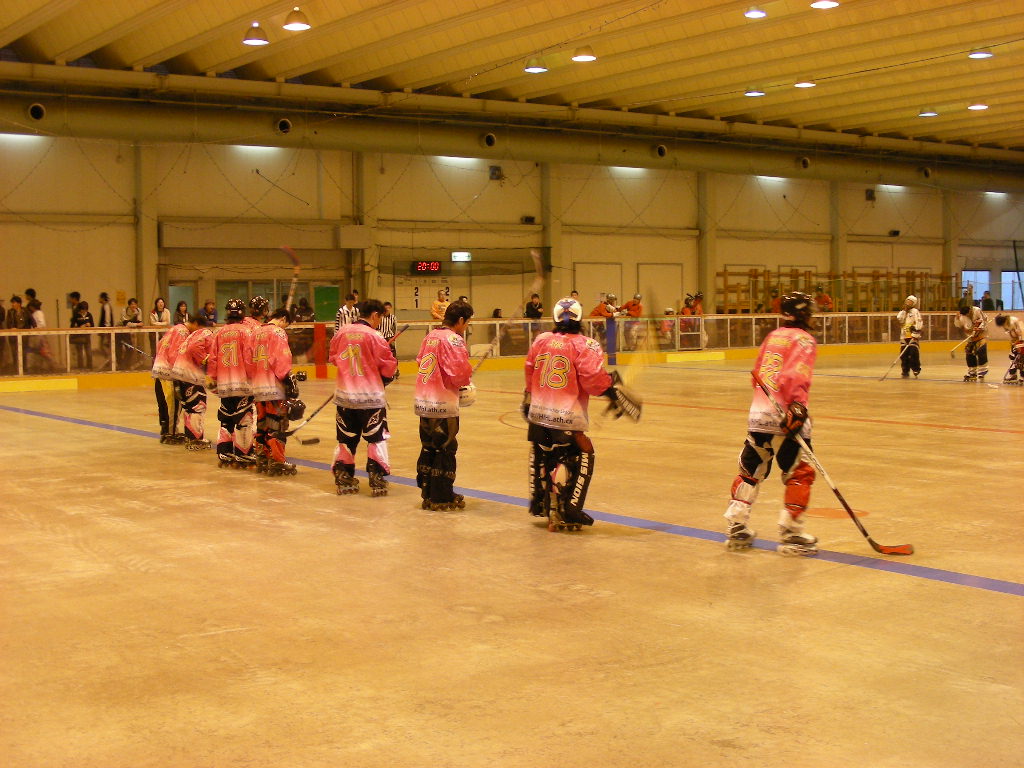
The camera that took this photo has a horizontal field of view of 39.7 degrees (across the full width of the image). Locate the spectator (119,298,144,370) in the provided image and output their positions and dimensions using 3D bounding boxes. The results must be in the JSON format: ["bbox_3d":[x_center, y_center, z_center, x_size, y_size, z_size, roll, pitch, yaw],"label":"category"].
[{"bbox_3d":[-8.353,-1.111,31.250,0.520,1.520,0.480,-3,4,-35],"label":"spectator"}]

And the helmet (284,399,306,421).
[{"bbox_3d":[-2.249,0.265,14.750,0.260,0.230,0.210,-3,4,-30],"label":"helmet"}]

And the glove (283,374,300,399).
[{"bbox_3d":[-2.267,0.026,14.600,0.200,0.260,0.180,-4,4,-45],"label":"glove"}]

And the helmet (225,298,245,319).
[{"bbox_3d":[-2.965,-0.808,15.200,0.220,0.210,0.280,0,3,6],"label":"helmet"}]

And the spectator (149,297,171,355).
[{"bbox_3d":[-7.815,-1.157,31.608,0.480,1.560,0.450,-3,4,-35],"label":"spectator"}]

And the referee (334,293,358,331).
[{"bbox_3d":[-3.432,-0.925,29.856,0.540,1.909,0.360,-2,4,-23],"label":"referee"}]

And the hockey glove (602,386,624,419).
[{"bbox_3d":[0.776,0.141,10.850,0.180,0.250,0.160,-3,4,-35],"label":"hockey glove"}]

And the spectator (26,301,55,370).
[{"bbox_3d":[-9.874,-0.969,29.681,0.500,1.612,0.460,-3,4,-36],"label":"spectator"}]

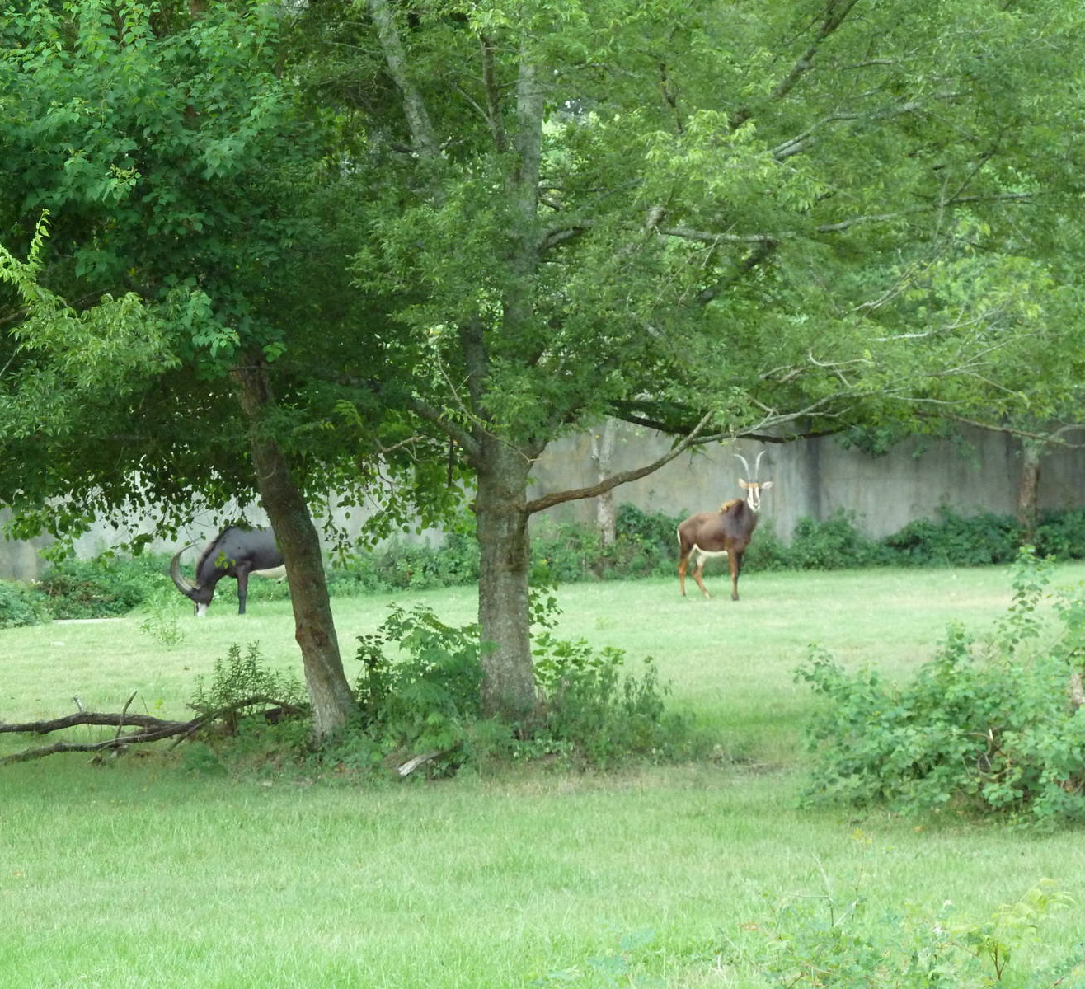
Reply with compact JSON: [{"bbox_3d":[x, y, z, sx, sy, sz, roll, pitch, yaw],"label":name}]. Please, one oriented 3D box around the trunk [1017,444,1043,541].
[{"bbox_3d":[7.134,0.023,58.000,0.330,1.600,0.330,0,1,0],"label":"trunk"}]

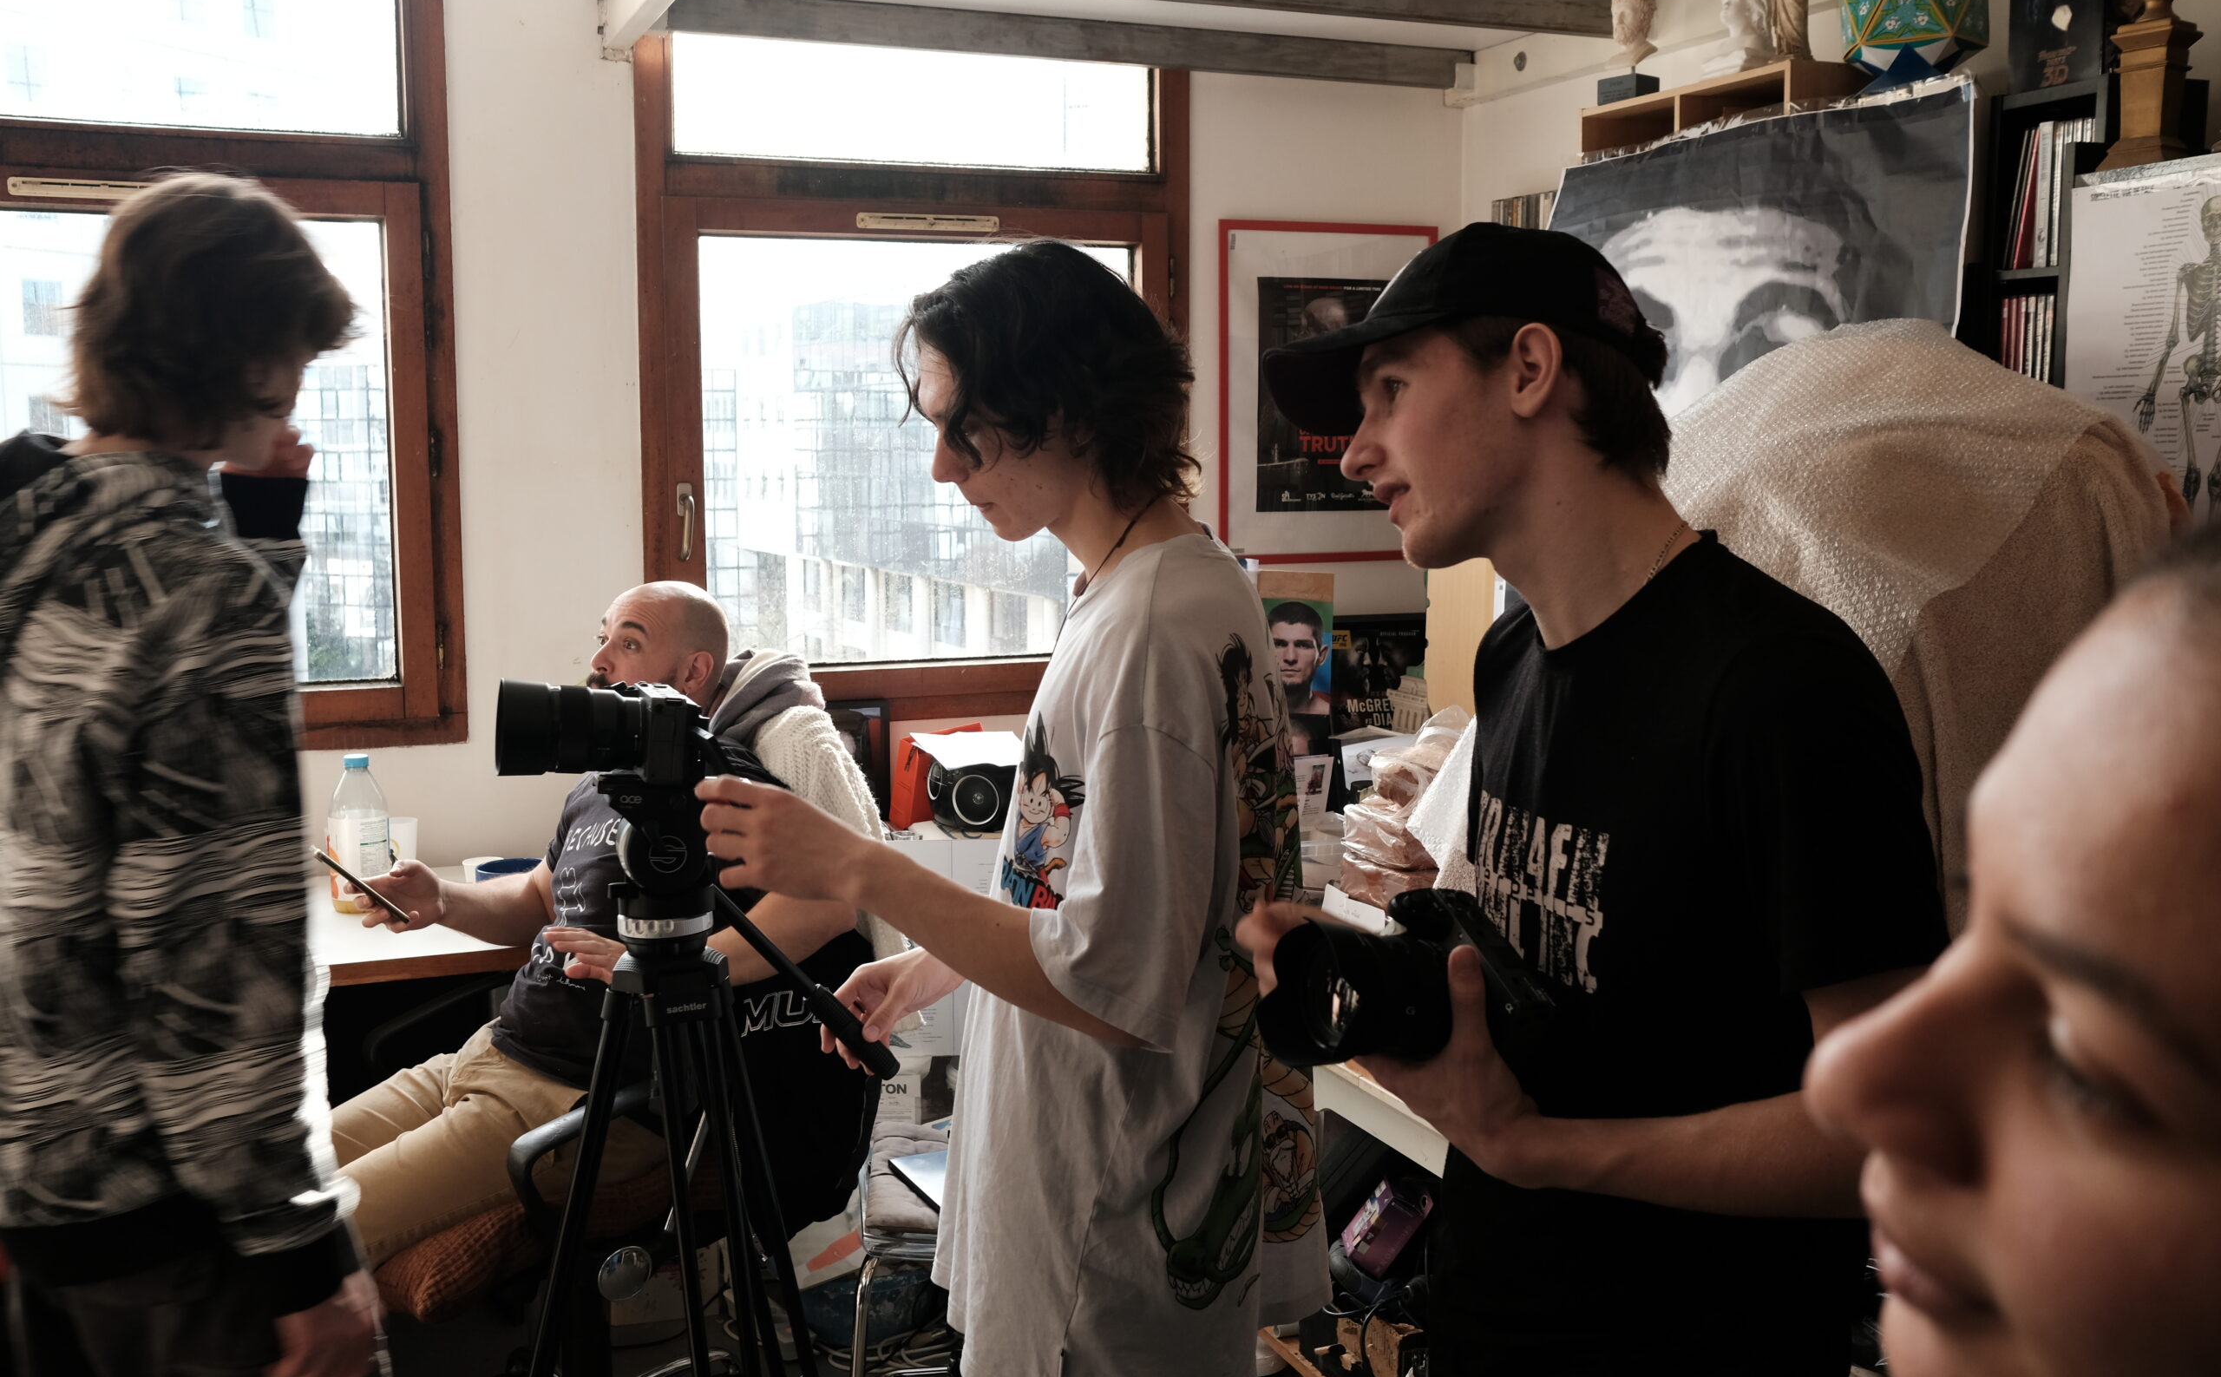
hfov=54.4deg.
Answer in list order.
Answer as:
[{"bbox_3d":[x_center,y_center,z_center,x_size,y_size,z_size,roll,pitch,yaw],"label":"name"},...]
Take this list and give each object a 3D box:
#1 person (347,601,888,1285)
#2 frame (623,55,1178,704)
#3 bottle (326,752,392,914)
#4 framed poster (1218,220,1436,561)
[{"bbox_3d":[-0.849,0.499,3.179,0.900,1.270,0.630,-5,8,-38],"label":"person"},{"bbox_3d":[-0.364,-0.601,4.282,1.131,1.323,0.080,-3,7,-23],"label":"frame"},{"bbox_3d":[-1.268,0.240,3.634,0.103,0.264,0.103,-3,7,-23],"label":"bottle"},{"bbox_3d":[0.473,-0.627,4.602,0.524,0.713,0.025,-3,7,-23],"label":"framed poster"}]

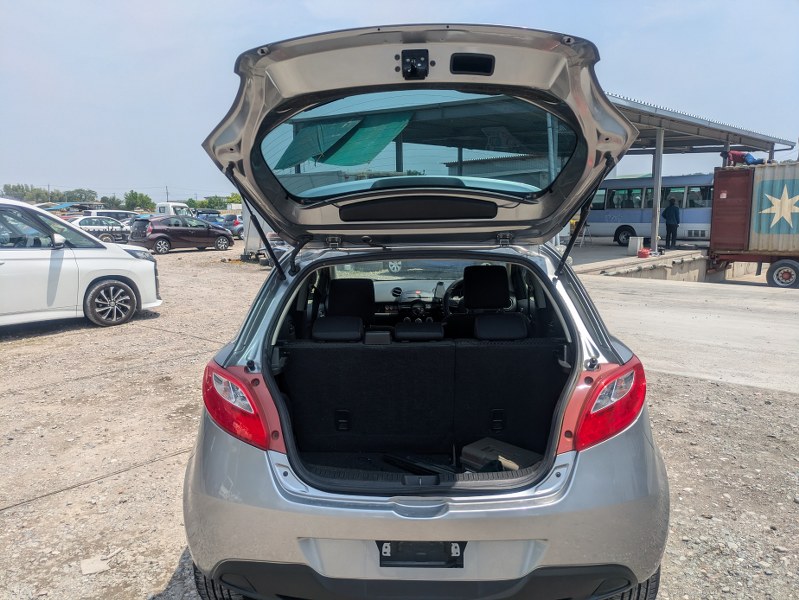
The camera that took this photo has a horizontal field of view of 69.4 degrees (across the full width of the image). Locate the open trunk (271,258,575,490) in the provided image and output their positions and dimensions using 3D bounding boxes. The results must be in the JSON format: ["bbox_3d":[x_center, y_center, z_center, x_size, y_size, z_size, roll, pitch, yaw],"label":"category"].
[{"bbox_3d":[0.083,0.264,2.065,1.040,0.800,0.700,-1,9,1],"label":"open trunk"}]

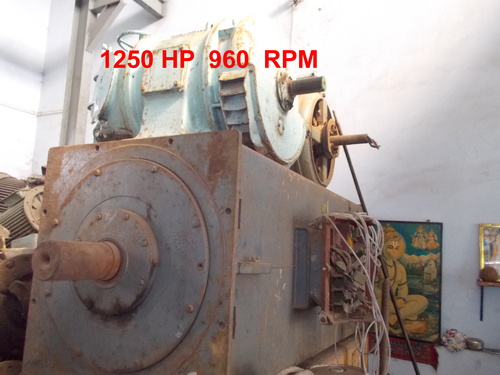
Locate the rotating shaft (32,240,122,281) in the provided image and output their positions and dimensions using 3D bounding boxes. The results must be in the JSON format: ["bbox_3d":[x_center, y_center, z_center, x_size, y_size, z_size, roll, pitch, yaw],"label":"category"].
[{"bbox_3d":[-0.666,0.286,1.629,0.150,0.150,0.289,-2,-10,26],"label":"rotating shaft"}]

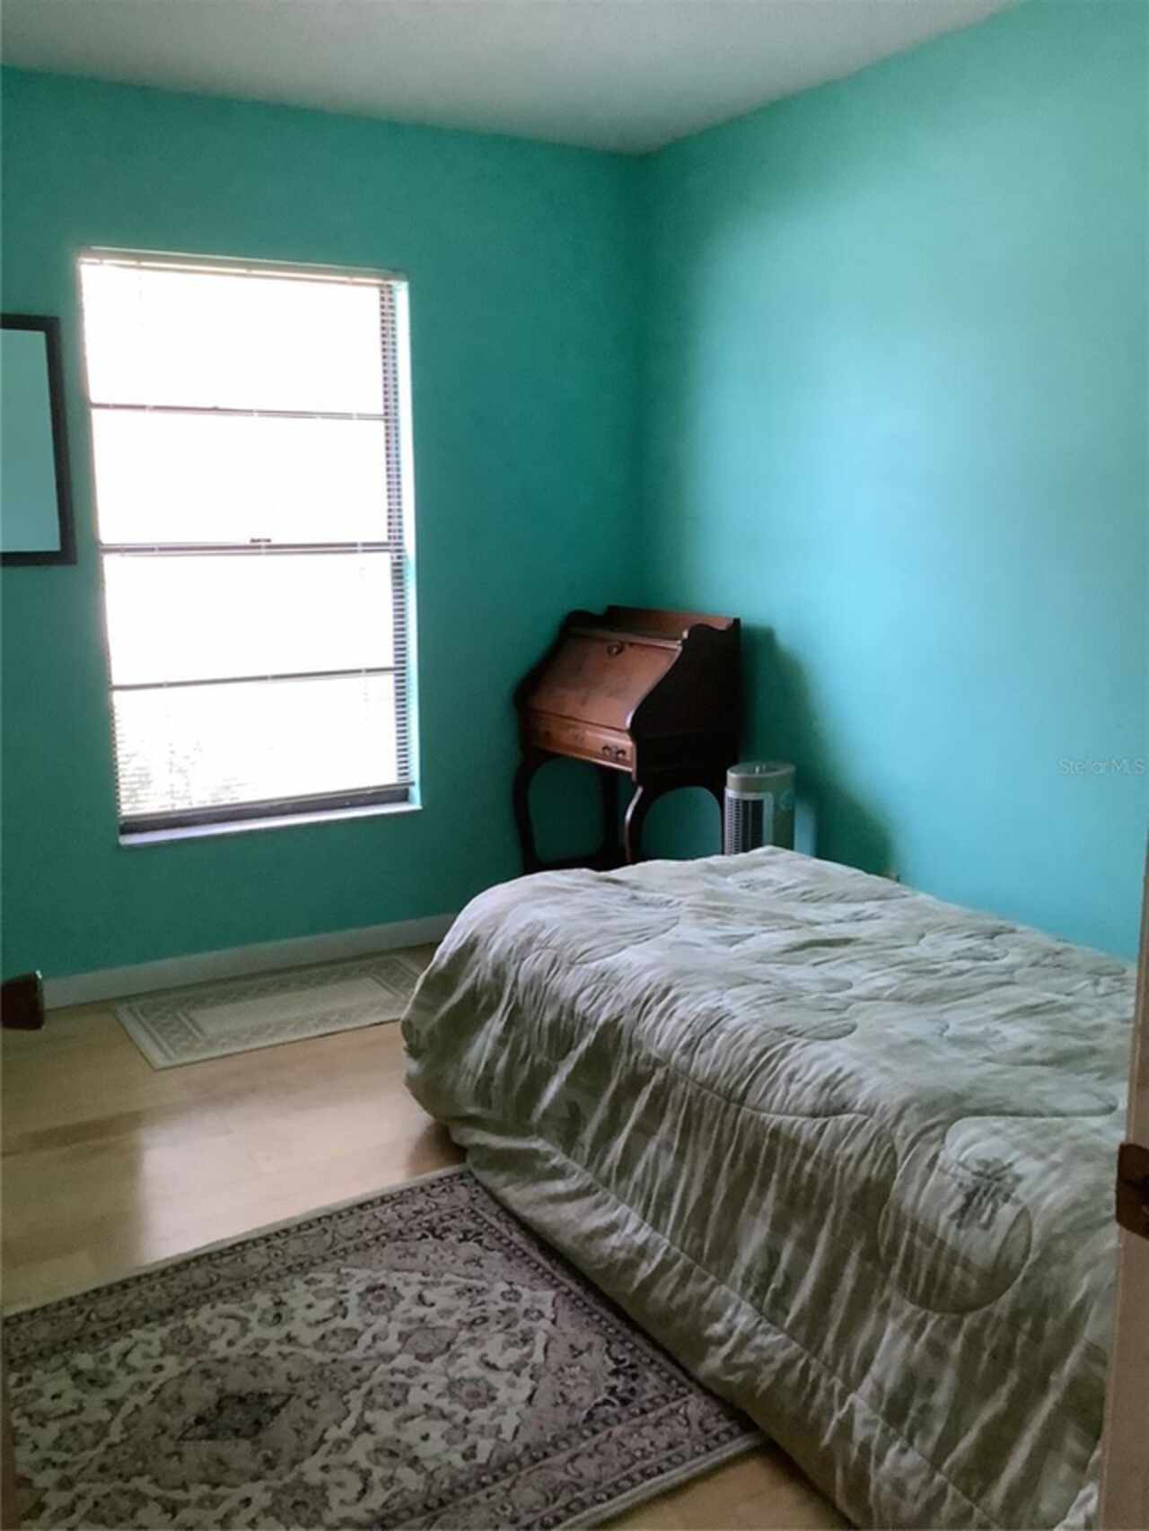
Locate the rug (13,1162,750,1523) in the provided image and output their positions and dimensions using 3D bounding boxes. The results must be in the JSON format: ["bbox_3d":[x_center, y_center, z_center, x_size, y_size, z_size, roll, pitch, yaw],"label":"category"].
[{"bbox_3d":[-0.525,1.000,2.121,1.540,0.010,1.000,-7,13,-33],"label":"rug"}]

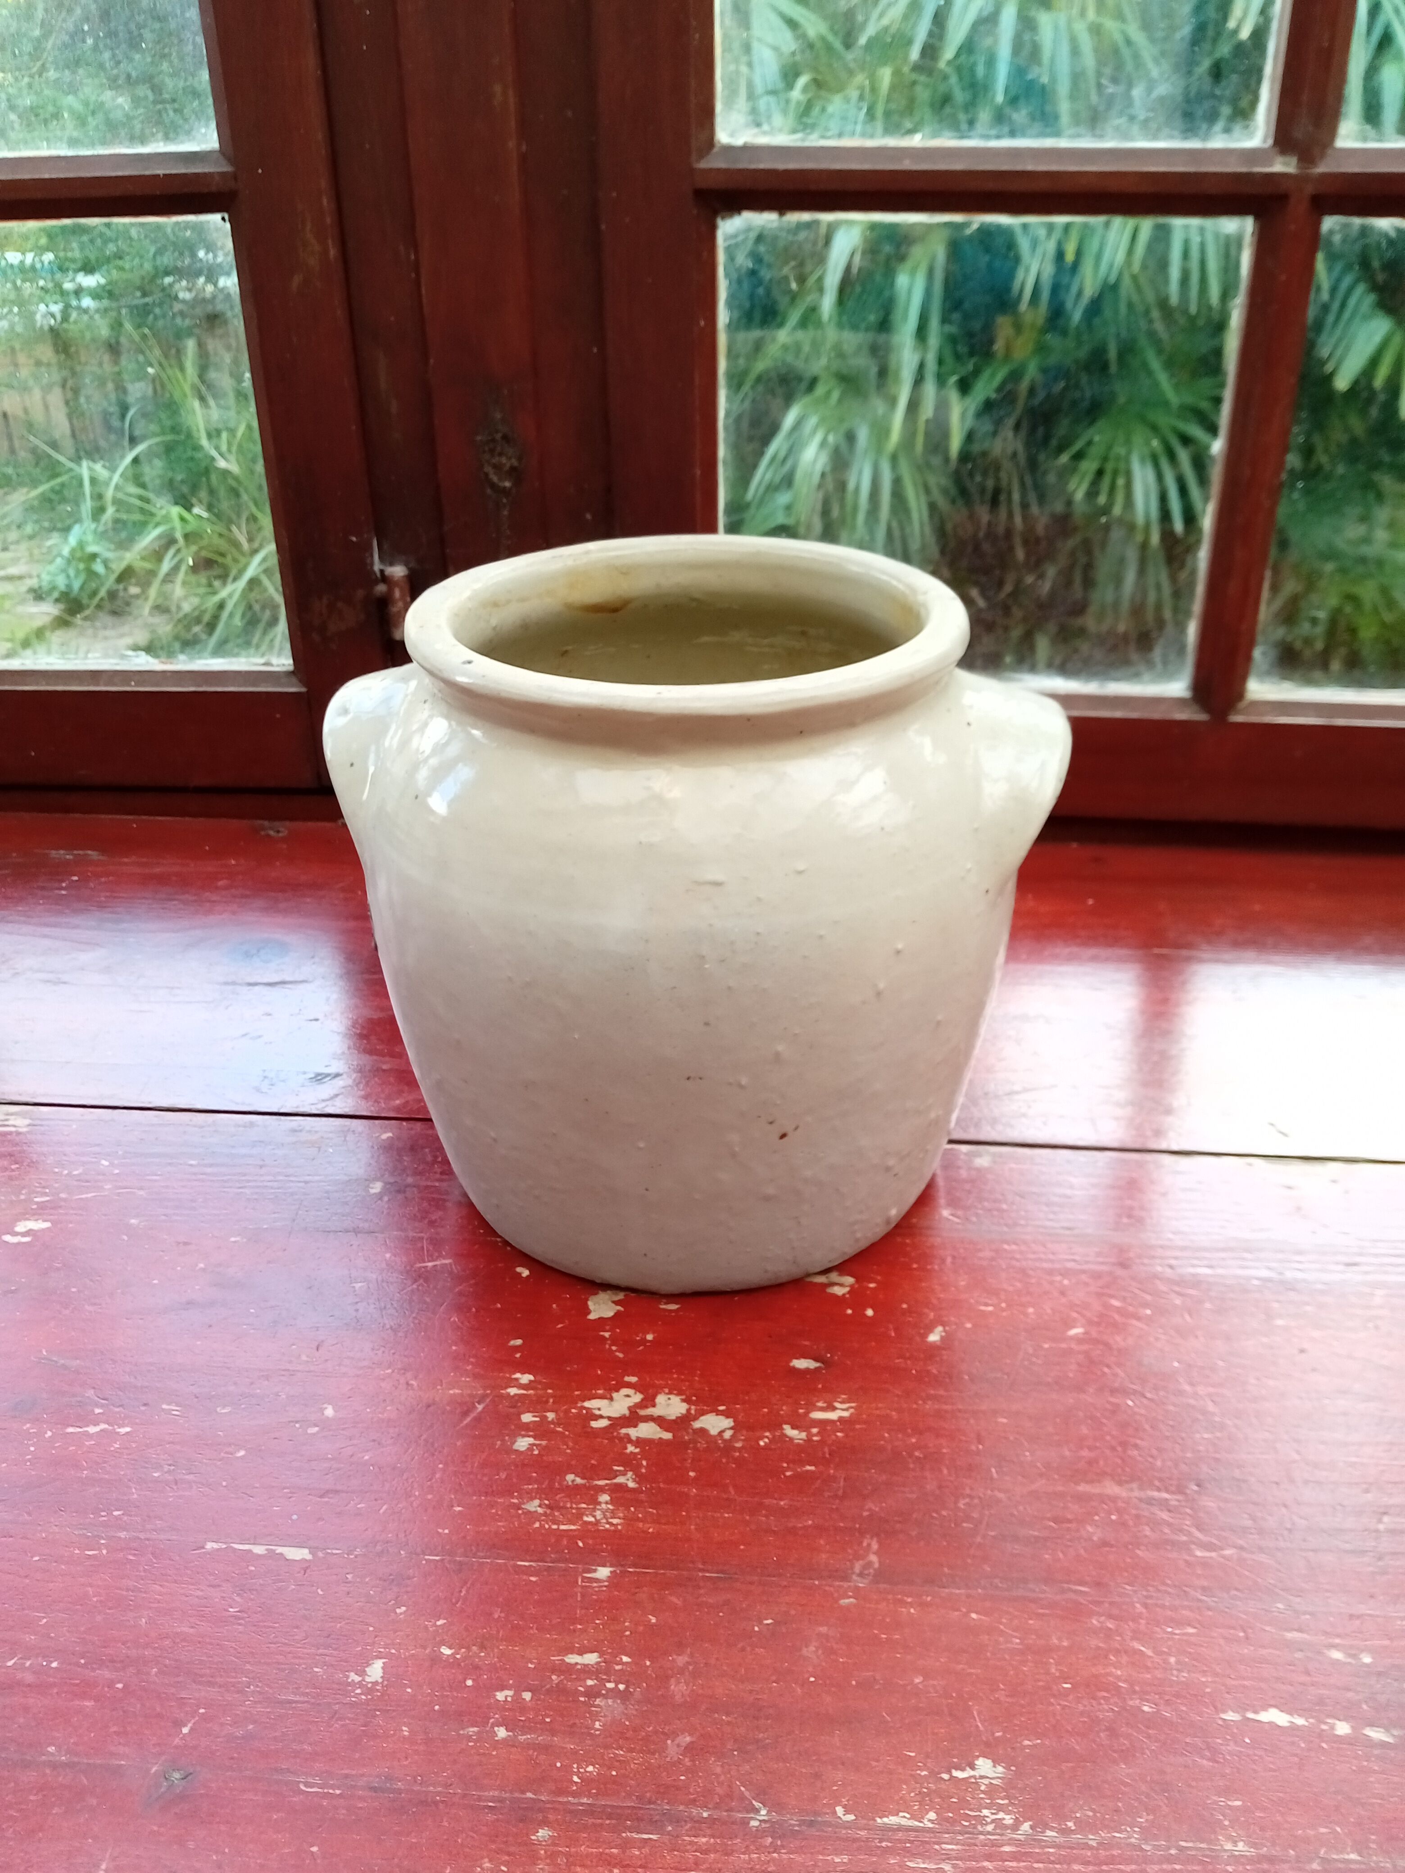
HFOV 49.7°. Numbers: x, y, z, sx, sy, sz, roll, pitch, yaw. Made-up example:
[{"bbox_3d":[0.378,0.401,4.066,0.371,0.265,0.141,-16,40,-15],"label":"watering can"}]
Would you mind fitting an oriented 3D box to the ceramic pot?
[{"bbox_3d":[-0.003,-0.013,0.518,0.245,0.205,0.214,4,27,8],"label":"ceramic pot"}]

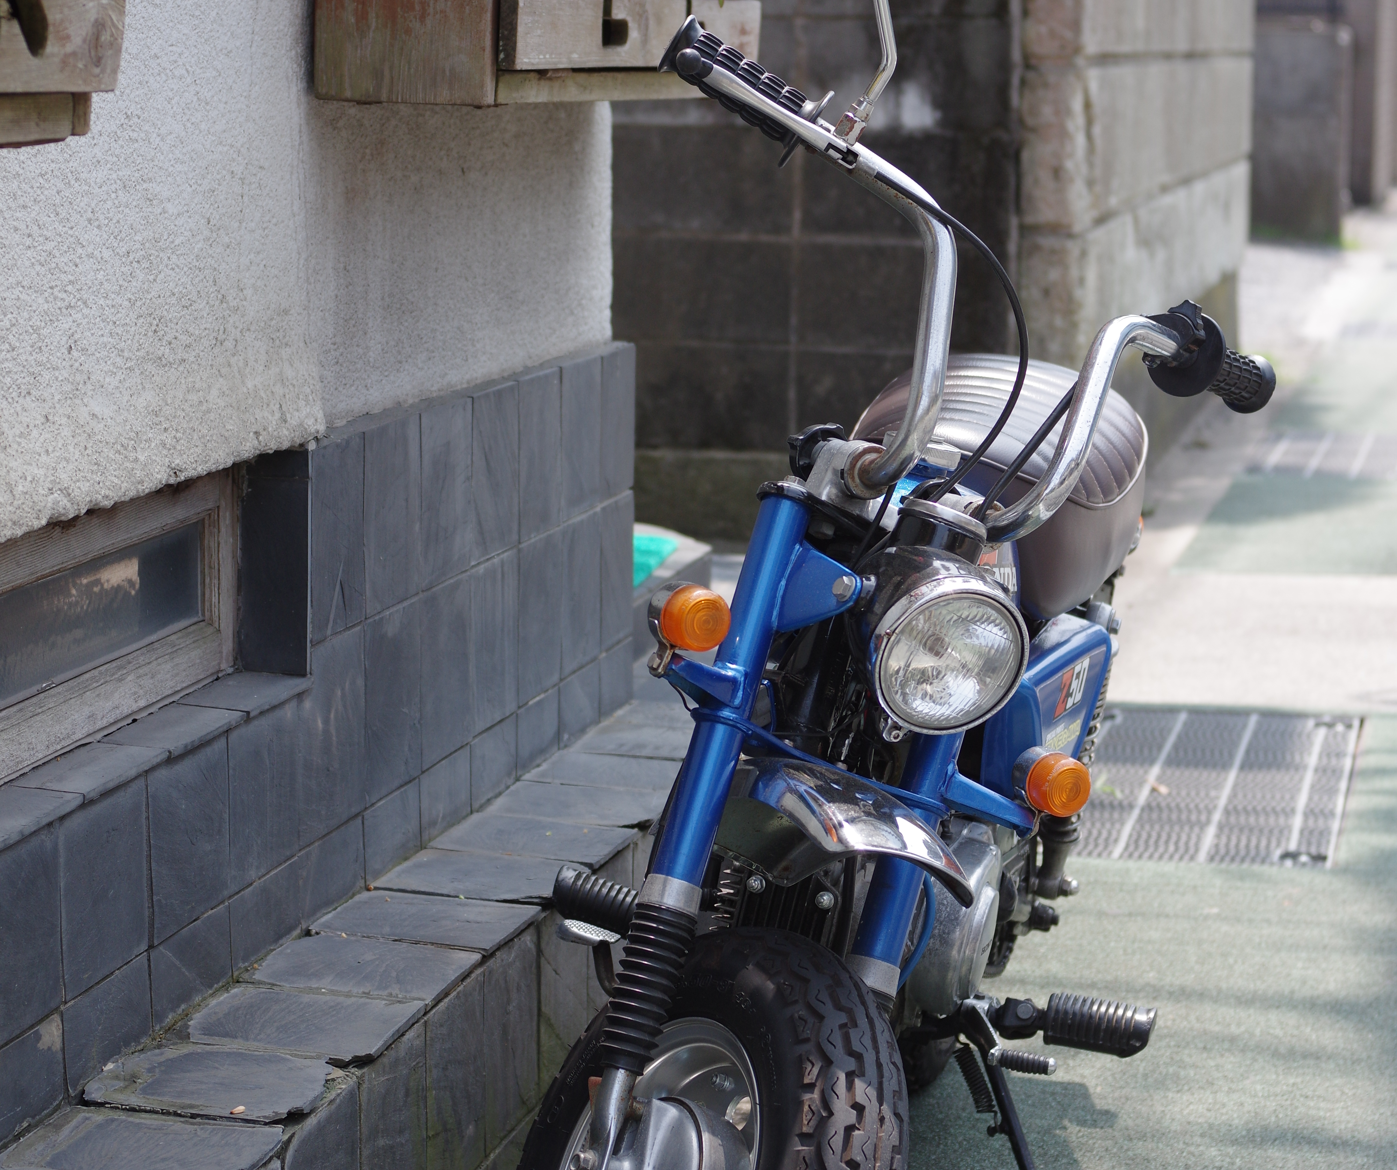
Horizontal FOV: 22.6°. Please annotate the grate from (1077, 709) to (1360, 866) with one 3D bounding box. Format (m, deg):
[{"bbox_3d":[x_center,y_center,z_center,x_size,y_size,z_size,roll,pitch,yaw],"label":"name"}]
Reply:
[{"bbox_3d":[0.656,0.271,4.666,0.405,0.030,0.990,2,9,13],"label":"grate"}]

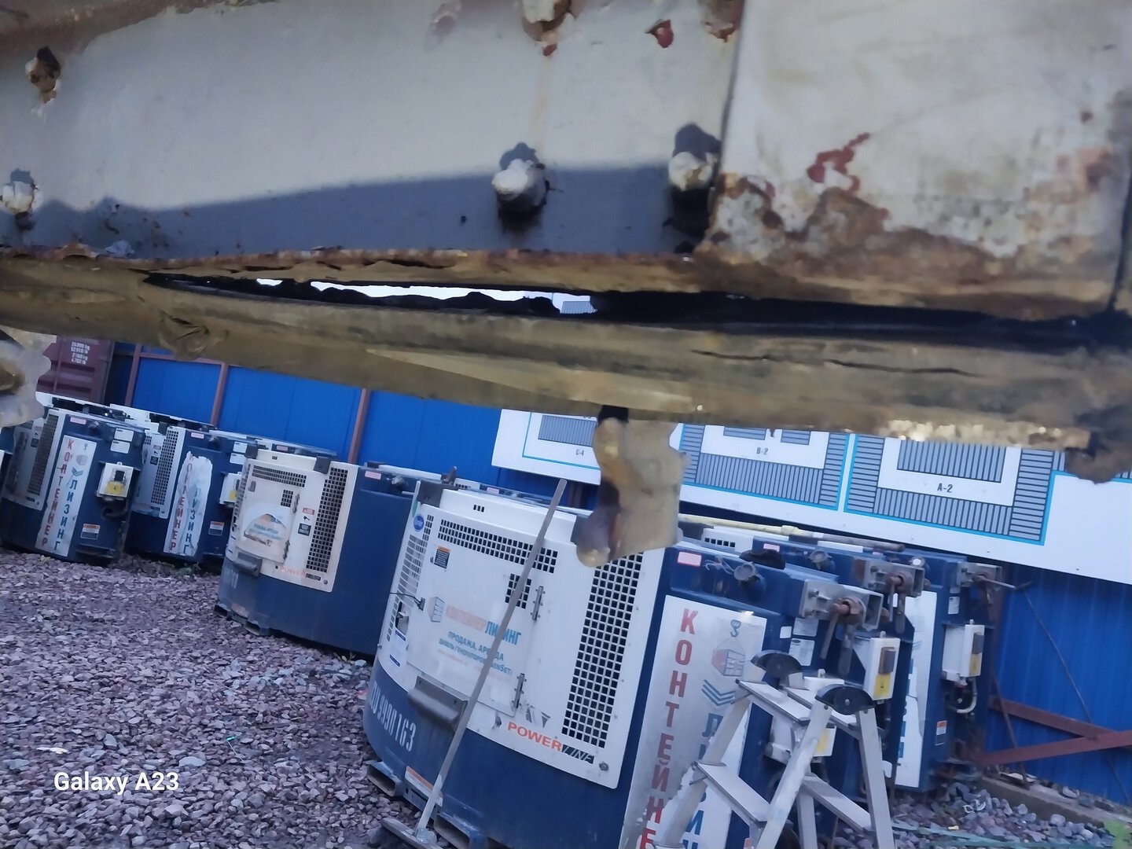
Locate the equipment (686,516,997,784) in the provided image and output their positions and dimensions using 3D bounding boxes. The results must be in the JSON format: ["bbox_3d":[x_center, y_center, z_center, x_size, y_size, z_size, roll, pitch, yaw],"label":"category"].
[{"bbox_3d":[1.227,1.267,5.333,0.950,1.260,2.330,12,-5,-43],"label":"equipment"}]

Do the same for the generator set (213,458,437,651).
[{"bbox_3d":[-1.691,0.731,5.427,2.412,1.098,0.672,7,-6,45],"label":"generator set"}]

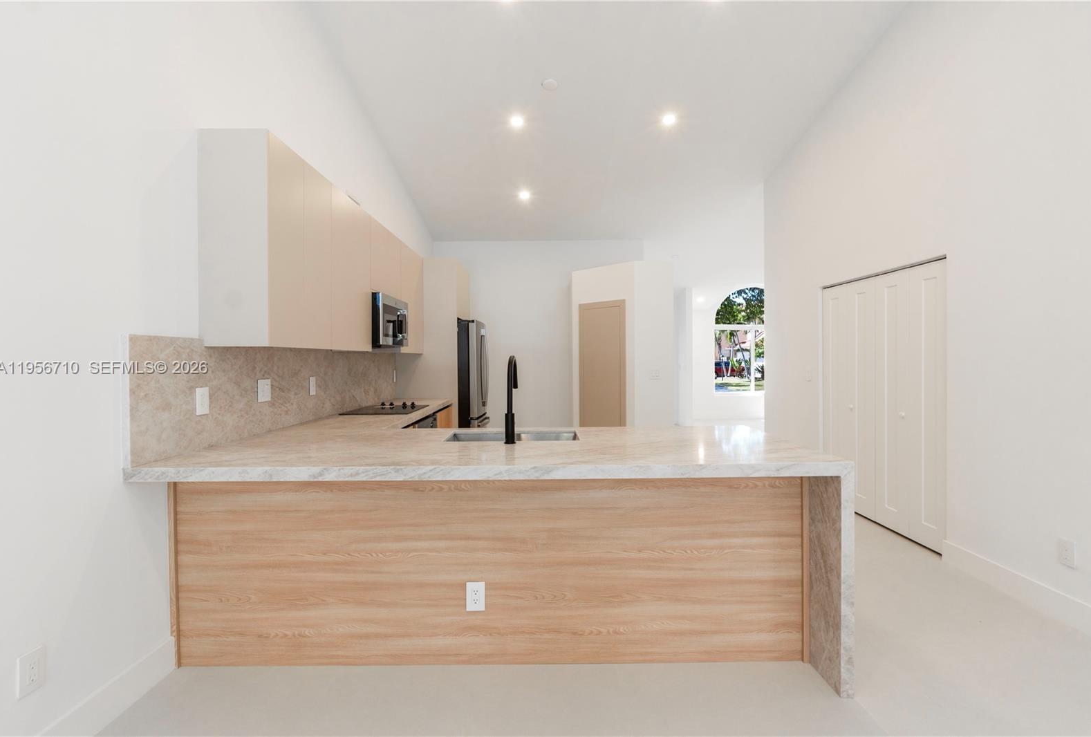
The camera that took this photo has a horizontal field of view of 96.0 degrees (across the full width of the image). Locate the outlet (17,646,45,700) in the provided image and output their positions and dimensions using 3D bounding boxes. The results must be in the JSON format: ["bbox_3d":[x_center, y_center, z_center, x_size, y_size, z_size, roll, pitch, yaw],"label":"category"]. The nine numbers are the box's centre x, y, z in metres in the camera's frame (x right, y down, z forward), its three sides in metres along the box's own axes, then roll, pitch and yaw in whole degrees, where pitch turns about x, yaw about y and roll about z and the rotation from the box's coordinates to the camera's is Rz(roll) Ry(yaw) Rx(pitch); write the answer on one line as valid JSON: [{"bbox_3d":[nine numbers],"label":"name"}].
[{"bbox_3d":[-1.622,0.963,1.554,0.009,0.124,0.079,0,1,0],"label":"outlet"}]

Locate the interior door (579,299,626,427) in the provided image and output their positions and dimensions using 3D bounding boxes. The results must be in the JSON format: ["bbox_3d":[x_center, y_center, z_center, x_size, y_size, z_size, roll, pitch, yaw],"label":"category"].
[{"bbox_3d":[0.681,0.204,5.995,0.040,2.010,0.725,-1,1,-44],"label":"interior door"}]

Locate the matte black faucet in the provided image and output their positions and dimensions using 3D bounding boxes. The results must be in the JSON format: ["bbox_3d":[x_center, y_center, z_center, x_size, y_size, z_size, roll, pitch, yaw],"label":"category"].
[{"bbox_3d":[-0.167,0.150,2.498,0.062,0.425,0.255,0,1,3],"label":"matte black faucet"}]

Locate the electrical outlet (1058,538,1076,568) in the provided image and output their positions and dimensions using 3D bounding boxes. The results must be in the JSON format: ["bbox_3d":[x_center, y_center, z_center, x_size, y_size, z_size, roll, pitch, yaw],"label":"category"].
[{"bbox_3d":[2.566,0.908,2.421,0.009,0.124,0.079,0,1,0],"label":"electrical outlet"}]

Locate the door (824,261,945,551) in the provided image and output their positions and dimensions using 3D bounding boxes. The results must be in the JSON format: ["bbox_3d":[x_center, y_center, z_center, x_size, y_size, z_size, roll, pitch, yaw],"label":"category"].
[{"bbox_3d":[2.623,0.246,3.930,0.040,1.955,1.390,0,1,0],"label":"door"}]

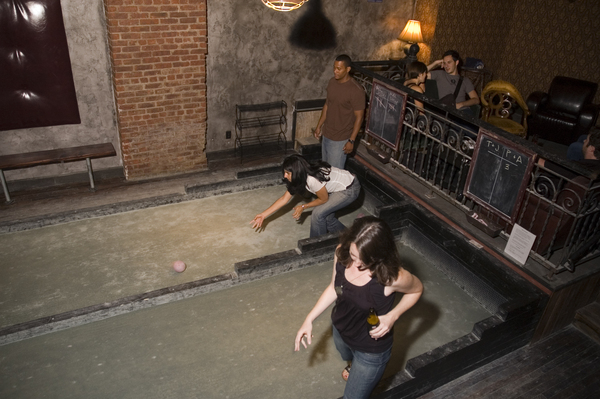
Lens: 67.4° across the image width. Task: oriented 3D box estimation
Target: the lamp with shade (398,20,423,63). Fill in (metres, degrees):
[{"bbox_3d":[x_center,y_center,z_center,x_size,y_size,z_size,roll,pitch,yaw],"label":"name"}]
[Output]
[{"bbox_3d":[1.545,-2.219,6.375,0.360,0.600,0.360,-11,33,-25],"label":"lamp with shade"}]

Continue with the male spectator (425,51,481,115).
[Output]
[{"bbox_3d":[1.732,-1.110,5.544,0.620,1.301,0.850,11,30,11],"label":"male spectator"}]

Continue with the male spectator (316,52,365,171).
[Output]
[{"bbox_3d":[0.428,-0.728,5.104,0.500,1.750,0.330,27,36,35],"label":"male spectator"}]

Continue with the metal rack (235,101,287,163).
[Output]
[{"bbox_3d":[-0.529,-0.933,6.188,0.670,0.780,0.260,-11,33,-25],"label":"metal rack"}]

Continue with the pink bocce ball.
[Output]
[{"bbox_3d":[-1.110,0.624,4.159,0.107,0.107,0.107,3,29,-2],"label":"pink bocce ball"}]

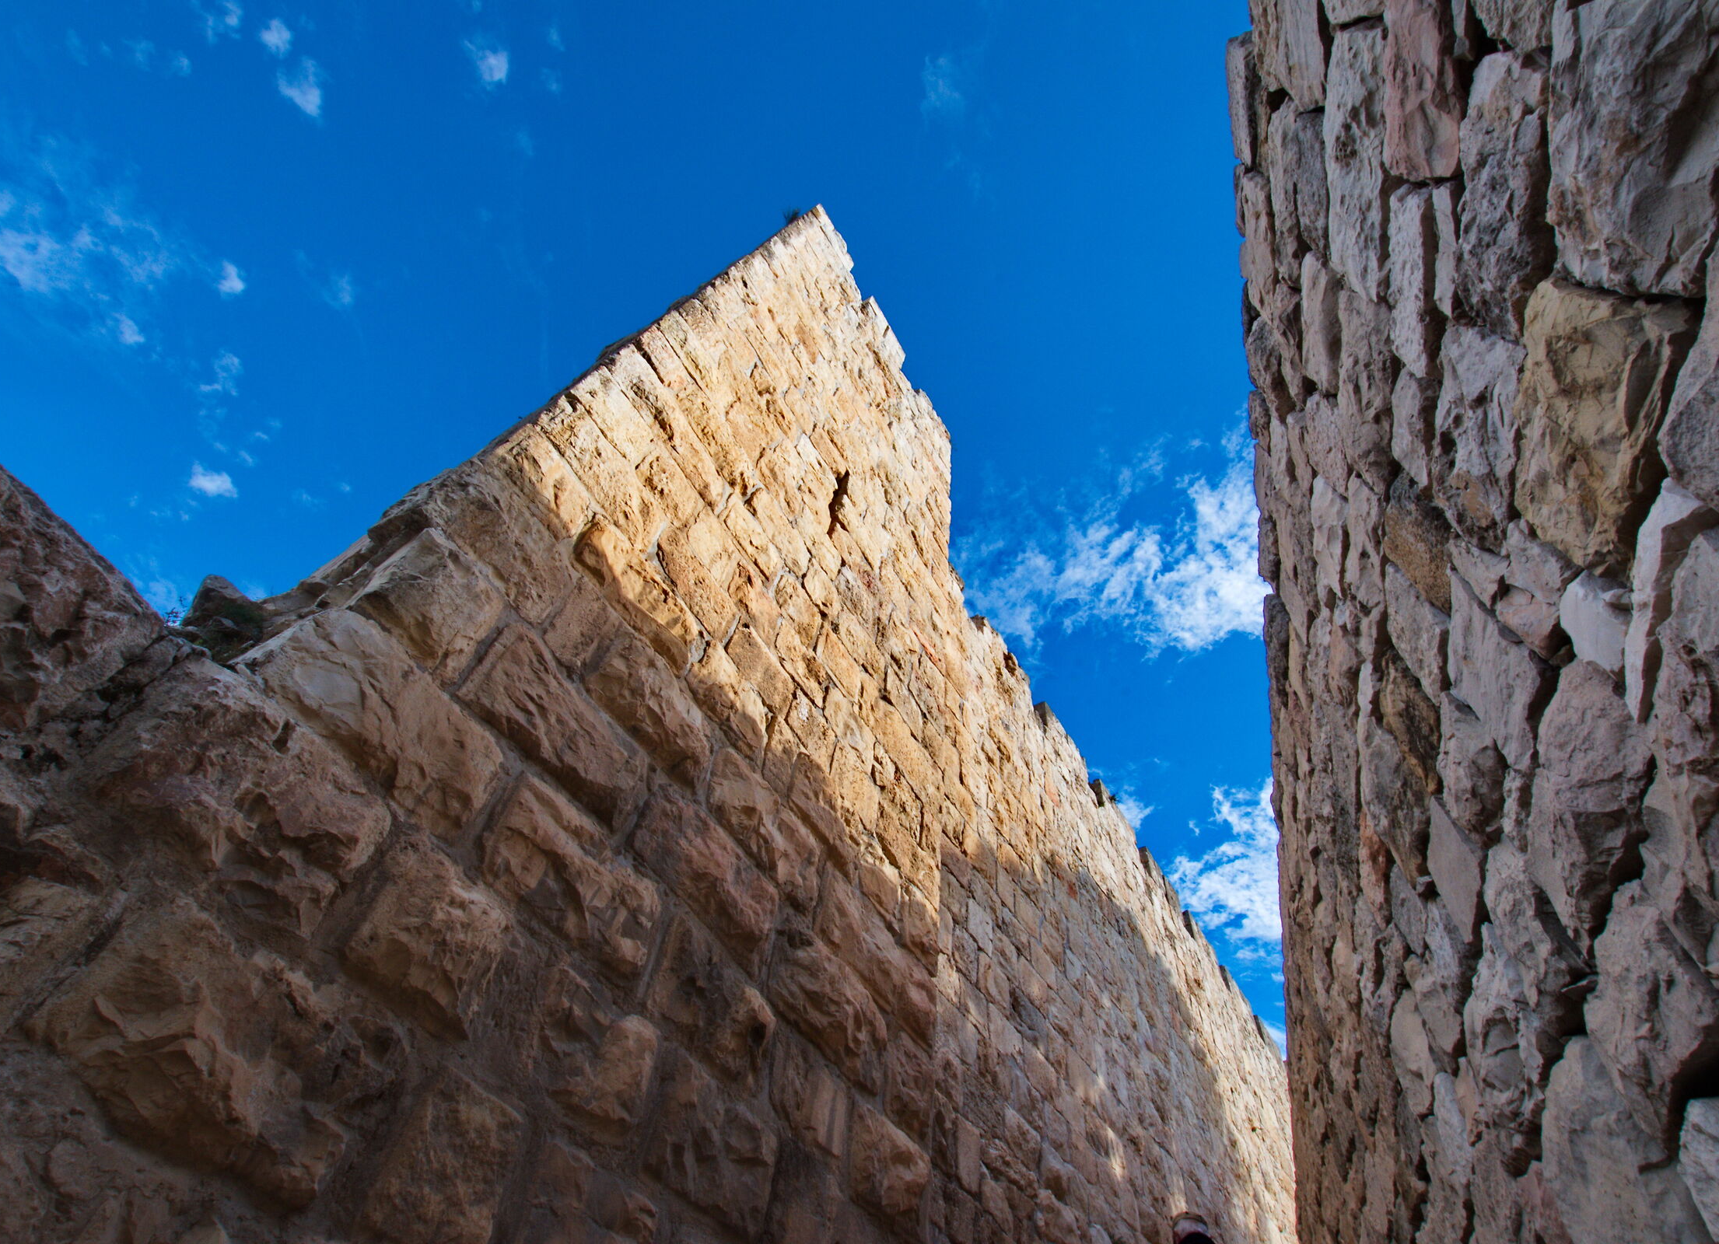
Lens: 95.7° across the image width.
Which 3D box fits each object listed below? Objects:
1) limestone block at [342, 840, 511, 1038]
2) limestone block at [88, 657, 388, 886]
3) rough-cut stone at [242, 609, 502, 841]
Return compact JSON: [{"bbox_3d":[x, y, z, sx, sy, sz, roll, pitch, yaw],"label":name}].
[{"bbox_3d":[-1.184,0.855,2.036,0.280,0.355,0.370,-25,-62,20],"label":"limestone block"},{"bbox_3d":[-1.478,0.445,1.810,0.300,0.336,0.538,-25,-62,20],"label":"limestone block"},{"bbox_3d":[-1.401,0.330,2.166,0.320,0.357,0.646,-25,-62,20],"label":"rough-cut stone"}]

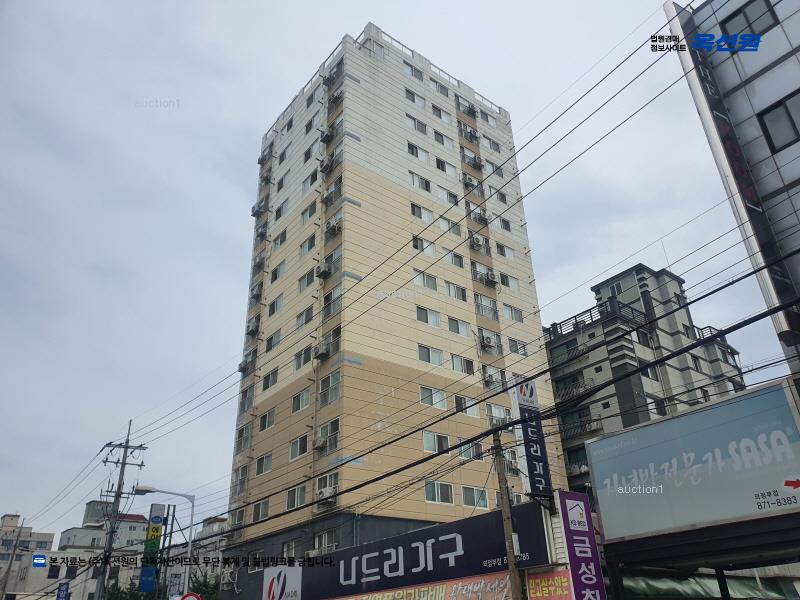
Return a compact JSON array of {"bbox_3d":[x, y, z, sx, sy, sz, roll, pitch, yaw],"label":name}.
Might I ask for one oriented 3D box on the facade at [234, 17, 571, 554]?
[{"bbox_3d":[-0.521,-0.595,48.051,18.550,38.900,13.900,19,-34,-34],"label":"facade"}]

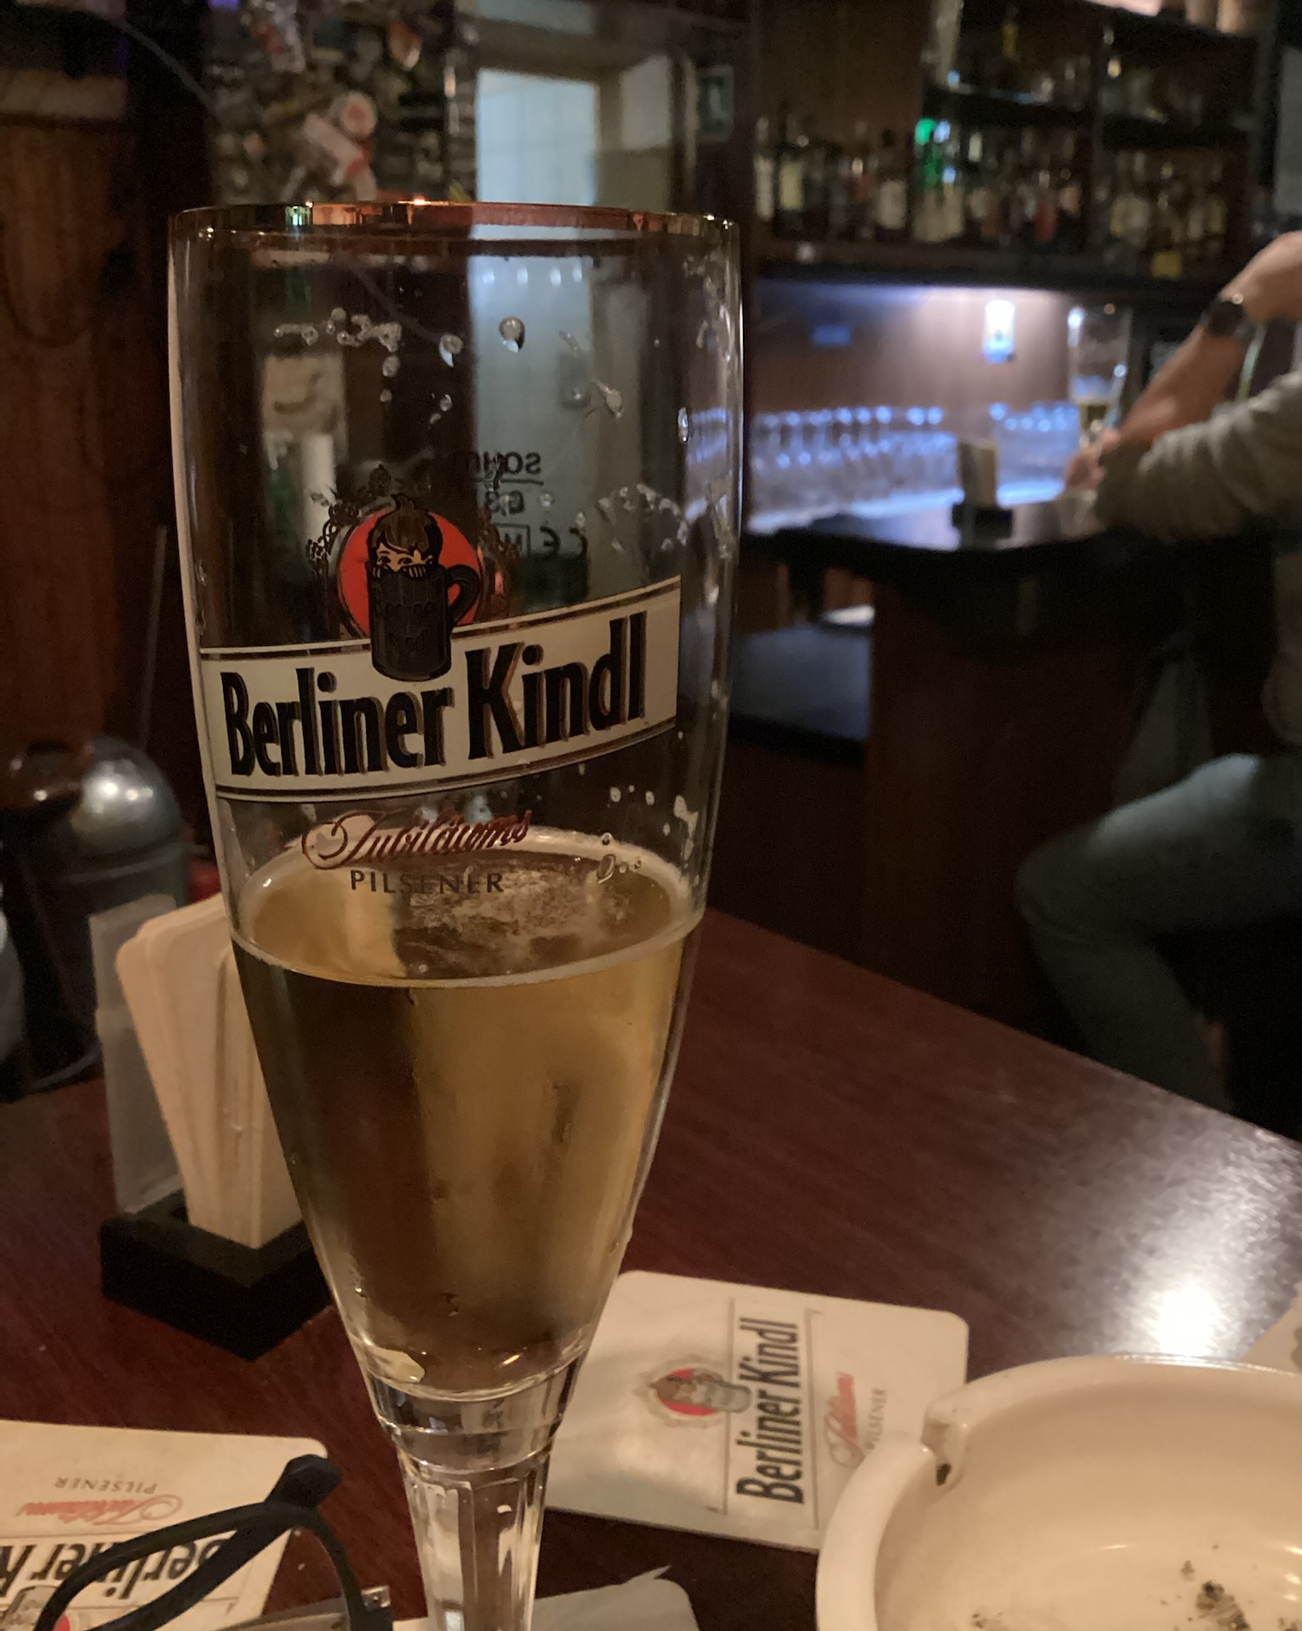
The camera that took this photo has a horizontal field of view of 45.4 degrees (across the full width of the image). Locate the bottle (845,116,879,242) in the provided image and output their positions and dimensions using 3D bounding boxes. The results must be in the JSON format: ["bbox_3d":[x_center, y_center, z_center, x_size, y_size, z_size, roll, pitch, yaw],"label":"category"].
[{"bbox_3d":[0.547,-1.646,4.032,0.075,0.288,0.075,1,17,0],"label":"bottle"}]

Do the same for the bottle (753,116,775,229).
[{"bbox_3d":[0.285,-1.614,3.910,0.068,0.260,0.068,1,17,0],"label":"bottle"}]

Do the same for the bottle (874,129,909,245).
[{"bbox_3d":[0.631,-1.650,4.075,0.083,0.278,0.083,1,17,0],"label":"bottle"}]

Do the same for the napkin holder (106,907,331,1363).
[{"bbox_3d":[-0.095,0.067,0.431,0.055,0.105,0.112,10,19,28],"label":"napkin holder"}]

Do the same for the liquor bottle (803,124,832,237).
[{"bbox_3d":[0.424,-1.616,3.971,0.067,0.274,0.067,1,17,0],"label":"liquor bottle"}]

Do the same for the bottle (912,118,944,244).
[{"bbox_3d":[0.736,-1.680,4.124,0.076,0.301,0.076,1,17,0],"label":"bottle"}]

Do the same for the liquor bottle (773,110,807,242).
[{"bbox_3d":[0.351,-1.614,3.925,0.080,0.302,0.080,1,17,0],"label":"liquor bottle"}]

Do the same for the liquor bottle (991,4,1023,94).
[{"bbox_3d":[0.976,-2.088,4.269,0.075,0.240,0.075,1,17,0],"label":"liquor bottle"}]

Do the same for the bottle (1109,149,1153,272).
[{"bbox_3d":[1.352,-1.702,4.384,0.088,0.307,0.088,1,17,0],"label":"bottle"}]

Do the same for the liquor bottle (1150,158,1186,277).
[{"bbox_3d":[1.479,-1.706,4.445,0.080,0.312,0.080,1,17,0],"label":"liquor bottle"}]

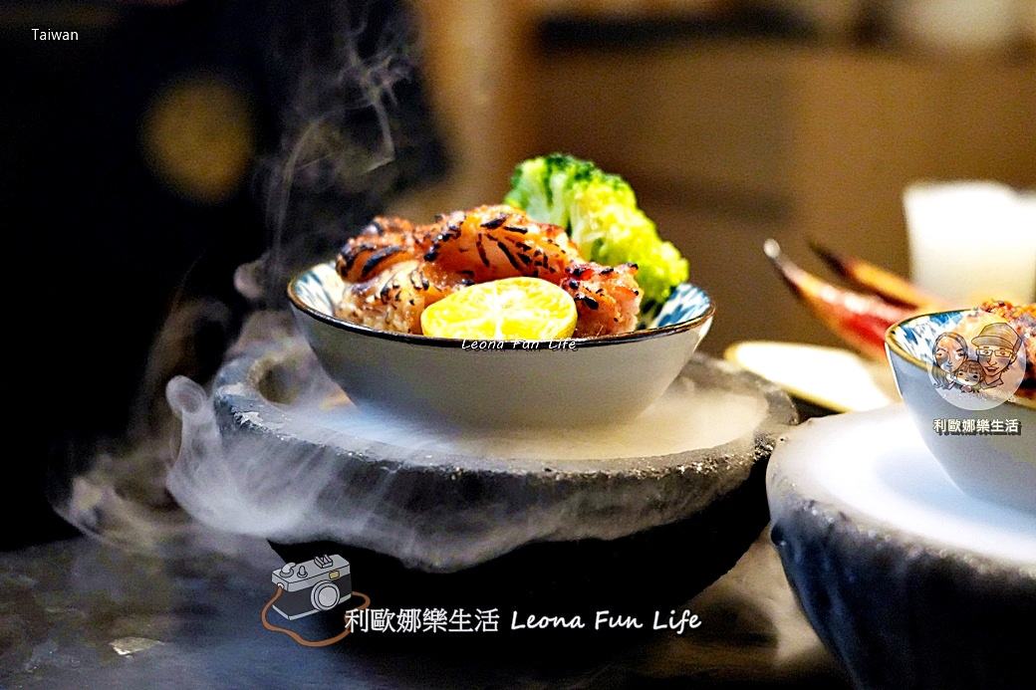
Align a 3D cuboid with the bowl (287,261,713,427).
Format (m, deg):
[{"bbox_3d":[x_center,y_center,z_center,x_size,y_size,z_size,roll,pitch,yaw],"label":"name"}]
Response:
[{"bbox_3d":[-0.005,0.007,0.473,0.115,0.043,0.115,2,15,-1],"label":"bowl"}]

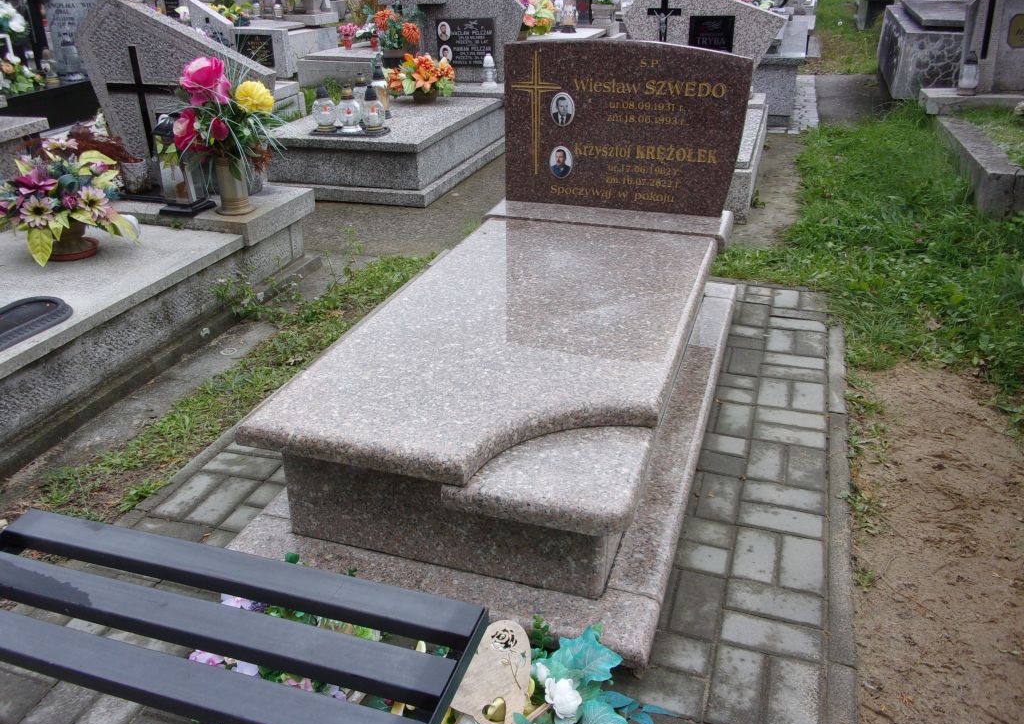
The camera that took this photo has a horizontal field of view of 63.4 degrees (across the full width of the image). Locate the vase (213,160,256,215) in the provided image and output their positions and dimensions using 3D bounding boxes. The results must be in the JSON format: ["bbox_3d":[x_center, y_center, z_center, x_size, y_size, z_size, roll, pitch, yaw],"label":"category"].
[{"bbox_3d":[-1.137,-0.716,3.337,0.164,0.220,0.164,8,28,17],"label":"vase"}]

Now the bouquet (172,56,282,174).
[{"bbox_3d":[-1.100,-0.953,3.201,0.430,0.430,0.400,8,28,17],"label":"bouquet"}]

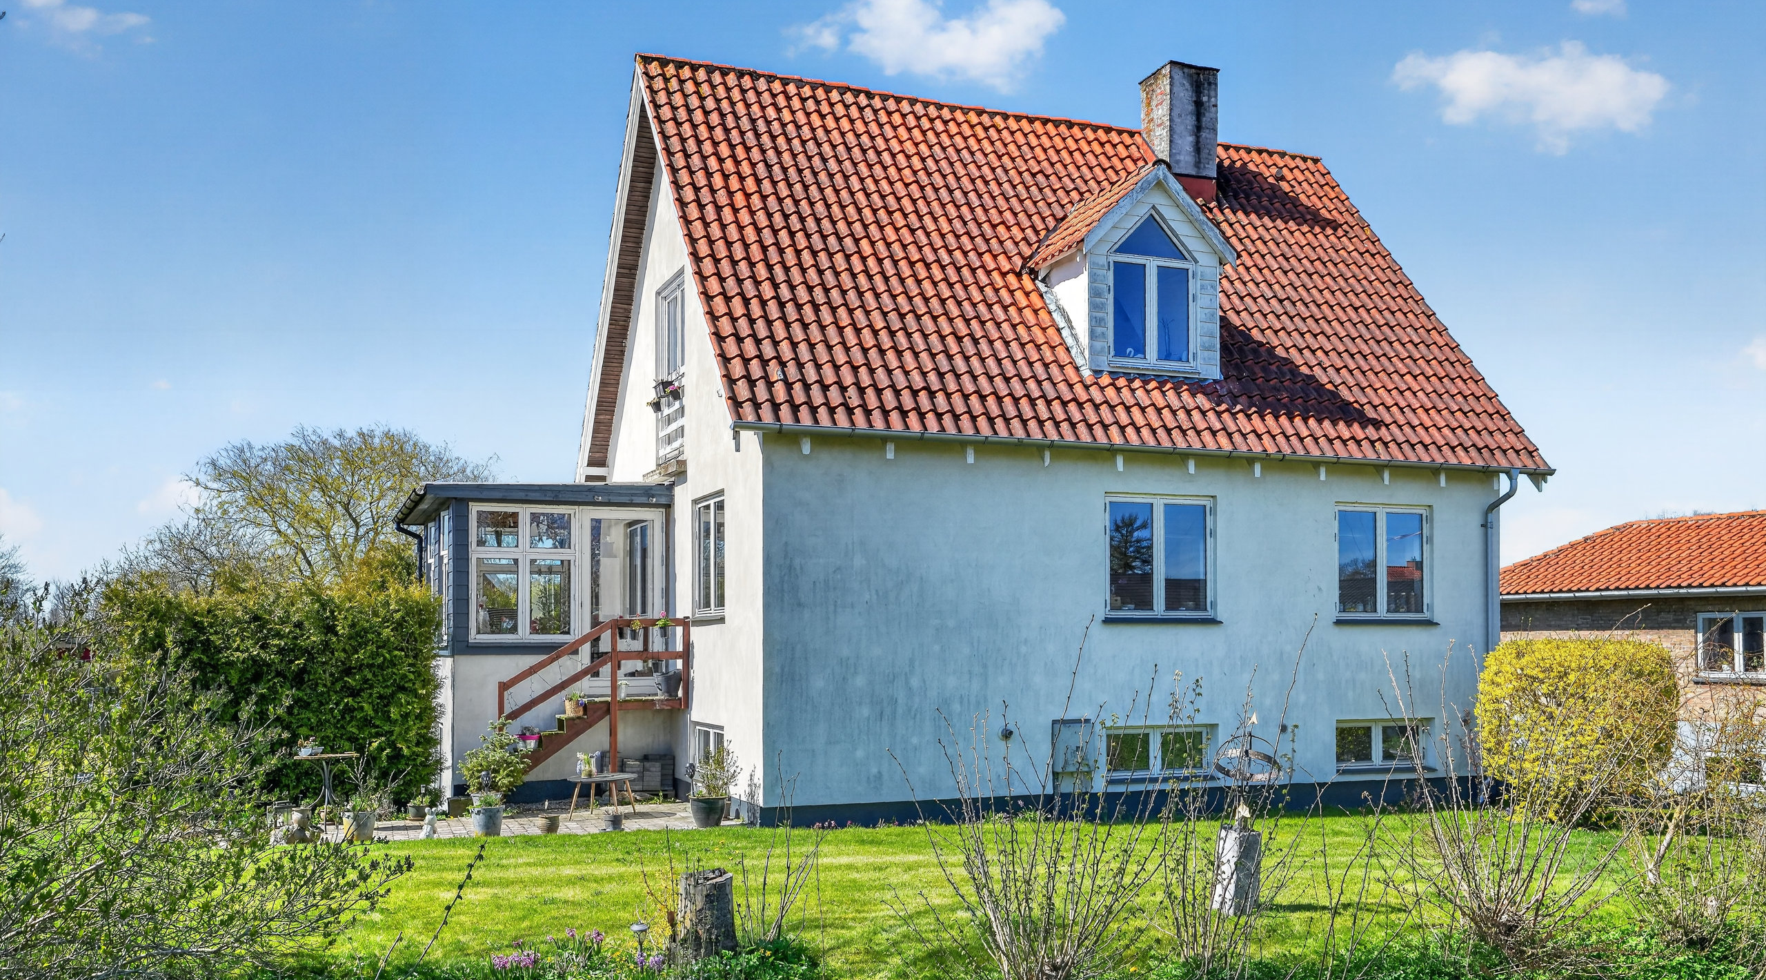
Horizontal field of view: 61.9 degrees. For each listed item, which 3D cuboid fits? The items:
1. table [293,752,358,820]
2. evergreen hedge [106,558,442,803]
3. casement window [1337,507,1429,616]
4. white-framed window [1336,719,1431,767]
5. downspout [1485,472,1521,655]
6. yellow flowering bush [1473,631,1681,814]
[{"bbox_3d":[-5.577,3.013,14.750,0.650,0.730,0.650,1,-3,-21],"label":"table"},{"bbox_3d":[-6.600,2.154,16.130,3.350,2.600,1.200,1,-3,-22],"label":"evergreen hedge"},{"bbox_3d":[5.964,0.847,17.552,1.381,1.316,0.110,1,-3,-22],"label":"casement window"},{"bbox_3d":[5.965,3.024,17.563,1.376,0.568,0.110,1,-3,-22],"label":"white-framed window"},{"bbox_3d":[7.310,1.767,17.380,0.100,3.980,0.450,1,-3,-22],"label":"downspout"},{"bbox_3d":[8.068,2.724,17.100,2.320,2.000,2.150,-1,-3,25],"label":"yellow flowering bush"}]

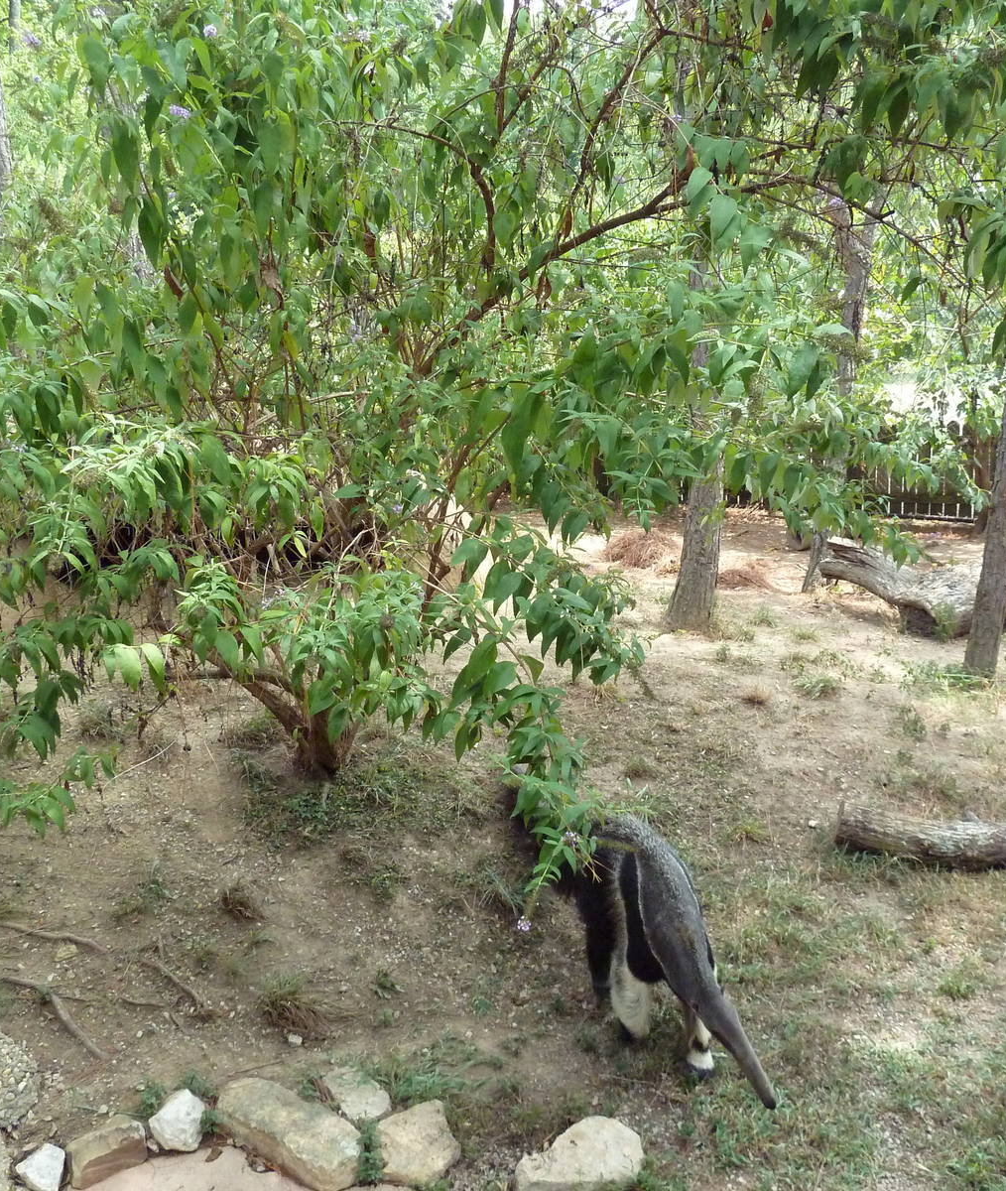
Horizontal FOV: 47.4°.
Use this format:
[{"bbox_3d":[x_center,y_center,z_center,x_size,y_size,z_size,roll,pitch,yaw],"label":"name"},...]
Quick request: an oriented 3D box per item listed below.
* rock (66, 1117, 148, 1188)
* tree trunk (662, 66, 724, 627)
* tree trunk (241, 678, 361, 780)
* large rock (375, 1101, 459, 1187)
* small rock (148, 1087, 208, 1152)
[{"bbox_3d":[-0.913,1.283,2.645,0.180,0.090,0.105,-6,11,-22],"label":"rock"},{"bbox_3d":[1.377,-1.727,8.316,0.360,3.900,0.360,-2,10,0],"label":"tree trunk"},{"bbox_3d":[-0.958,0.622,5.402,0.480,0.400,0.320,-3,10,-9],"label":"tree trunk"},{"bbox_3d":[-0.198,1.256,2.629,0.185,0.105,0.170,-1,10,3],"label":"large rock"},{"bbox_3d":[-0.778,1.254,2.743,0.125,0.105,0.115,-4,10,-11],"label":"small rock"}]

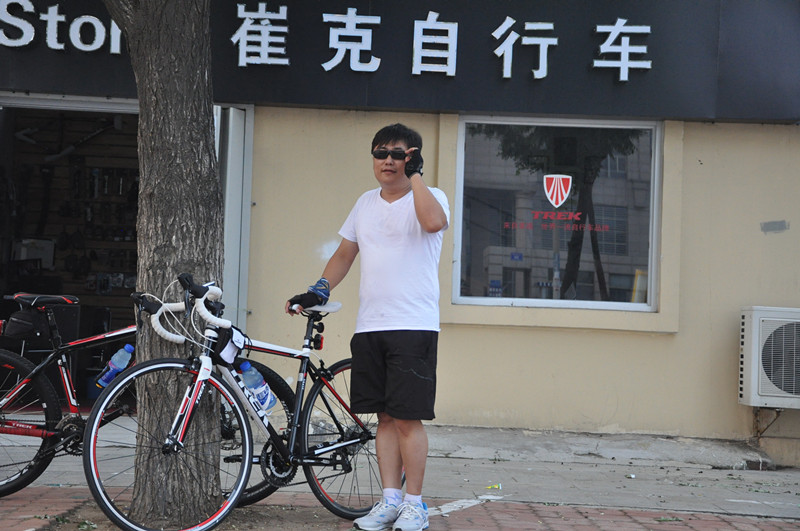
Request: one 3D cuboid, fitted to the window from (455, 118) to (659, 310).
[{"bbox_3d":[0.932,-0.300,8.220,1.200,1.105,0.100,2,-2,3],"label":"window"}]

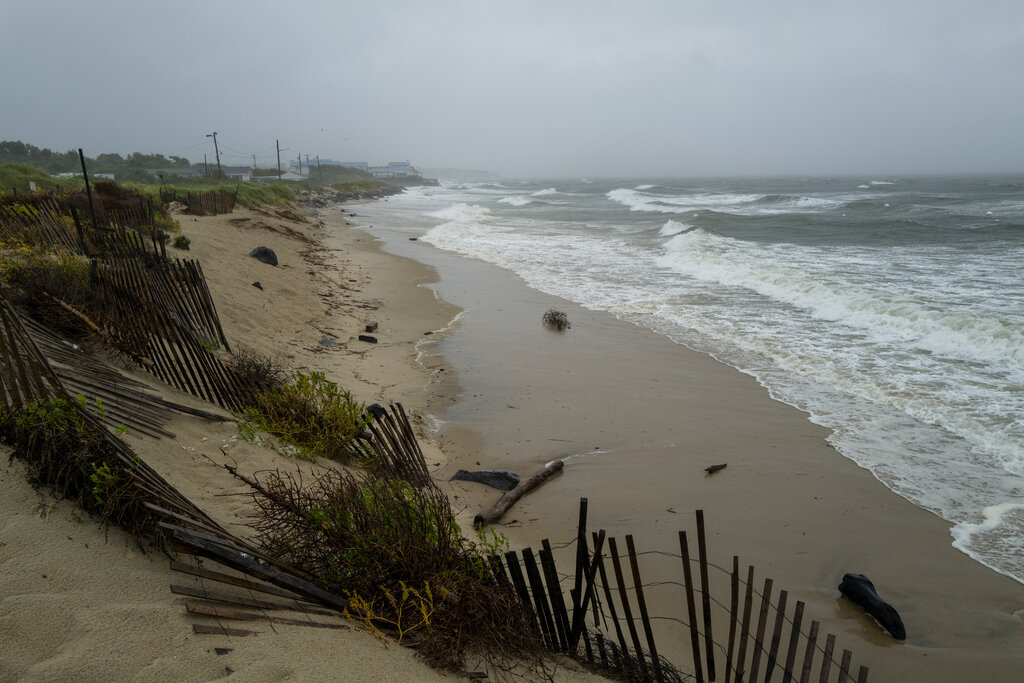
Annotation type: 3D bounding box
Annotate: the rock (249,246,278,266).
[{"bbox_3d":[-8.179,-2.807,26.300,0.950,0.580,0.750,-4,12,-17],"label":"rock"}]

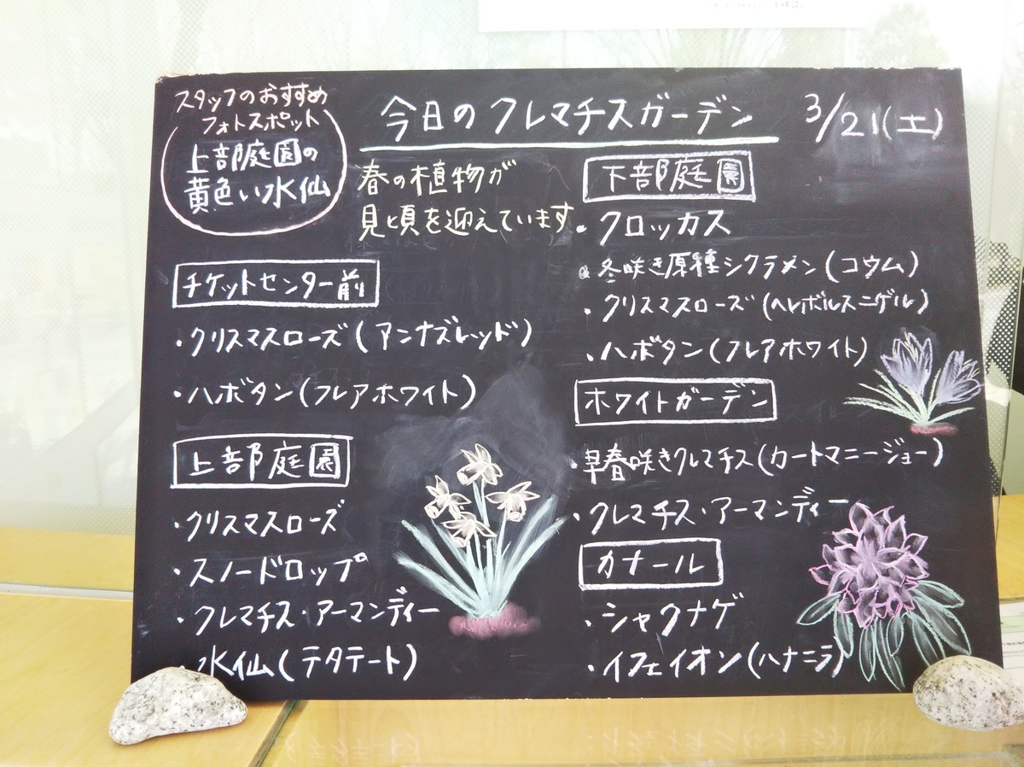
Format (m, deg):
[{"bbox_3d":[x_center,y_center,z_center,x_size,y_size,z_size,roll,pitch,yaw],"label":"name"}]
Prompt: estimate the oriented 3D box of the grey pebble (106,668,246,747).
[{"bbox_3d":[-0.220,0.207,0.587,0.087,0.039,0.044,-4,13,-14],"label":"grey pebble"}]

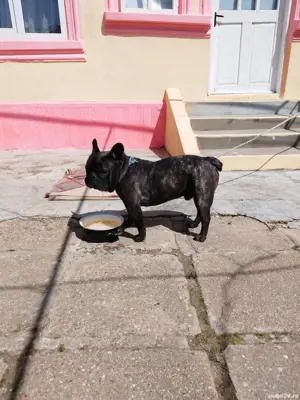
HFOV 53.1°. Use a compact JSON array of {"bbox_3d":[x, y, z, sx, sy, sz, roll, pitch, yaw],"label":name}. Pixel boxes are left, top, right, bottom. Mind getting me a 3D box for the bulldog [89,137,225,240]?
[{"bbox_3d":[0.015,-0.048,1.324,0.600,0.435,0.220,-1,18,0],"label":"bulldog"}]

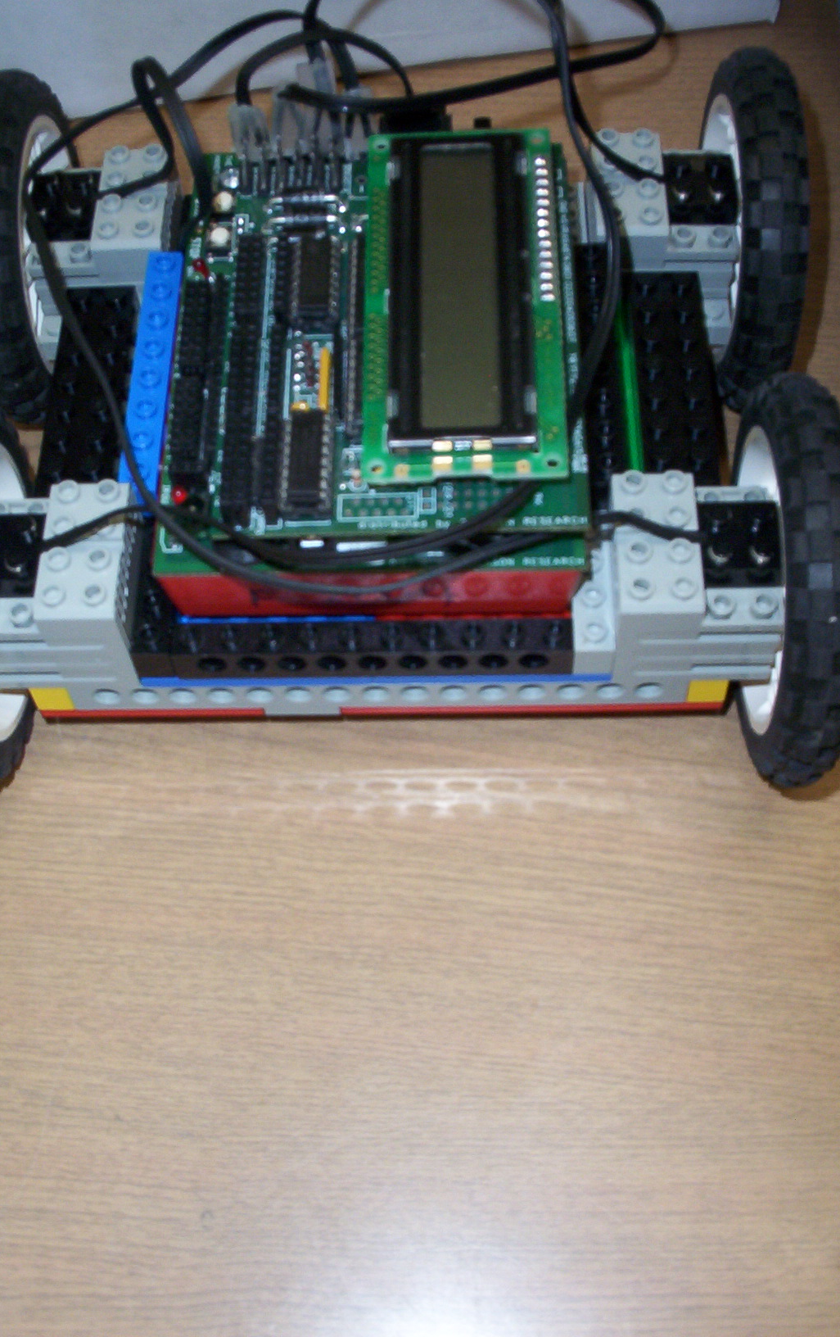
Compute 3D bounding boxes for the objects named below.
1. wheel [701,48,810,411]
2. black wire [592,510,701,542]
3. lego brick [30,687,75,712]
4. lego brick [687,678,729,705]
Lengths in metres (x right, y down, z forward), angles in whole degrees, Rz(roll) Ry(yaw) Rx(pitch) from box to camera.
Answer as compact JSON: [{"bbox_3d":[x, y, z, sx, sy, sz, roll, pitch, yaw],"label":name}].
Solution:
[{"bbox_3d":[0.076,-0.101,0.351,0.015,0.082,0.082,-1,61,2],"label":"wheel"},{"bbox_3d":[0.044,-0.027,0.289,0.021,0.005,0.005,-1,61,2],"label":"black wire"},{"bbox_3d":[-0.077,0.002,0.317,0.008,0.010,0.010,-1,61,2],"label":"lego brick"},{"bbox_3d":[0.059,0.000,0.312,0.008,0.010,0.010,-1,61,2],"label":"lego brick"}]

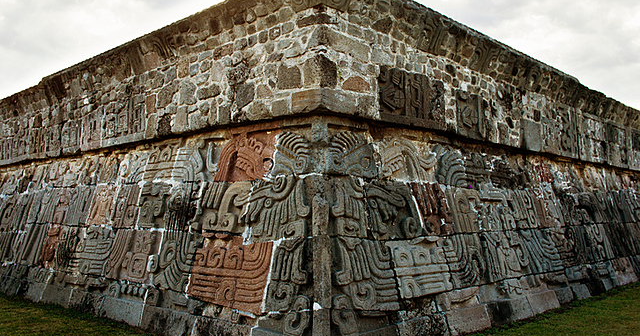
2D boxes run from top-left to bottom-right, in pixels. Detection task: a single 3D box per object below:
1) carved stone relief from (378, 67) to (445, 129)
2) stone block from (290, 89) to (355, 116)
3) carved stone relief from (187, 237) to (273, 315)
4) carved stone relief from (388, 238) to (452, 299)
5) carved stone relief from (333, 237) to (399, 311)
[{"bbox_3d":[1.258,-0.974,7.910,0.250,0.746,1.621,-5,-7,44],"label":"carved stone relief"},{"bbox_3d":[0.047,-0.781,6.799,0.493,0.224,0.631,-5,-7,44],"label":"stone block"},{"bbox_3d":[-1.050,1.341,6.967,1.502,0.825,0.280,-5,-21,44],"label":"carved stone relief"},{"bbox_3d":[1.219,1.316,7.234,0.280,0.719,1.220,-23,-19,40],"label":"carved stone relief"},{"bbox_3d":[0.413,1.260,6.386,0.280,0.851,1.101,-23,-19,40],"label":"carved stone relief"}]

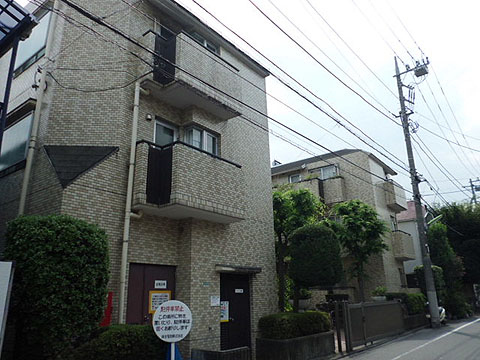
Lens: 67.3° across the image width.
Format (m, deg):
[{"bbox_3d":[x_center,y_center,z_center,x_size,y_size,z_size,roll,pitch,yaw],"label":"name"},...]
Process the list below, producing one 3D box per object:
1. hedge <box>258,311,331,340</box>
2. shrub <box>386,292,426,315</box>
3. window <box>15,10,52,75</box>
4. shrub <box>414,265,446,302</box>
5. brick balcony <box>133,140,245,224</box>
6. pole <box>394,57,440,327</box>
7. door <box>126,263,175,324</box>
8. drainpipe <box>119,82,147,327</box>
[{"bbox_3d":[1.389,3.683,9.260,0.850,0.550,2.600,-15,-22,36],"label":"hedge"},{"bbox_3d":[7.754,5.774,16.753,0.900,0.900,2.900,-15,-22,36],"label":"shrub"},{"bbox_3d":[-5.094,-3.282,8.825,1.759,1.339,0.120,-15,-22,36],"label":"window"},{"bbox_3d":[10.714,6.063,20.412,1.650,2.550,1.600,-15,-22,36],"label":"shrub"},{"bbox_3d":[-1.156,0.125,7.895,1.143,1.300,2.551,-16,-23,37],"label":"brick balcony"},{"bbox_3d":[9.331,-0.327,17.898,2.350,14.260,0.750,-15,-22,36],"label":"pole"},{"bbox_3d":[-1.724,2.715,7.018,0.070,2.050,1.152,-15,-22,36],"label":"door"},{"bbox_3d":[-1.997,0.642,6.789,0.172,5.782,0.311,-15,-22,36],"label":"drainpipe"}]

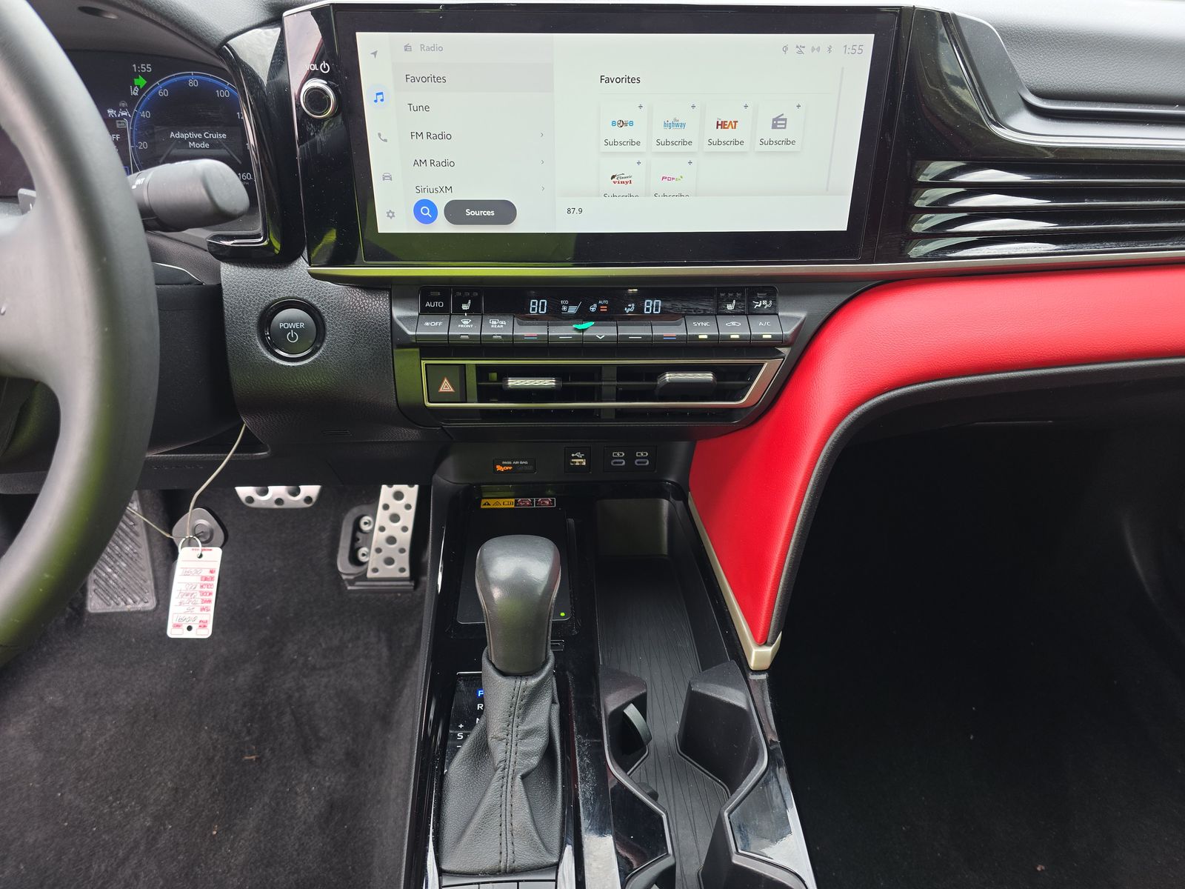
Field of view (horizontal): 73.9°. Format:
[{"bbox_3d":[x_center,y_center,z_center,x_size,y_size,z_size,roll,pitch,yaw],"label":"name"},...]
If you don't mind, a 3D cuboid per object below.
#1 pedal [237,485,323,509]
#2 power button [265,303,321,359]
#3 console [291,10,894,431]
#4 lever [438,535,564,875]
[{"bbox_3d":[-0.376,0.048,0.946,0.112,0.058,0.025,0,8,0],"label":"pedal"},{"bbox_3d":[-0.193,-0.072,0.508,0.035,0.035,0.014,0,20,1],"label":"power button"},{"bbox_3d":[0.002,-0.138,0.518,0.345,0.266,0.090,-1,26,-2],"label":"console"},{"bbox_3d":[-0.048,0.131,0.420,0.066,0.140,0.122,0,36,0],"label":"lever"}]

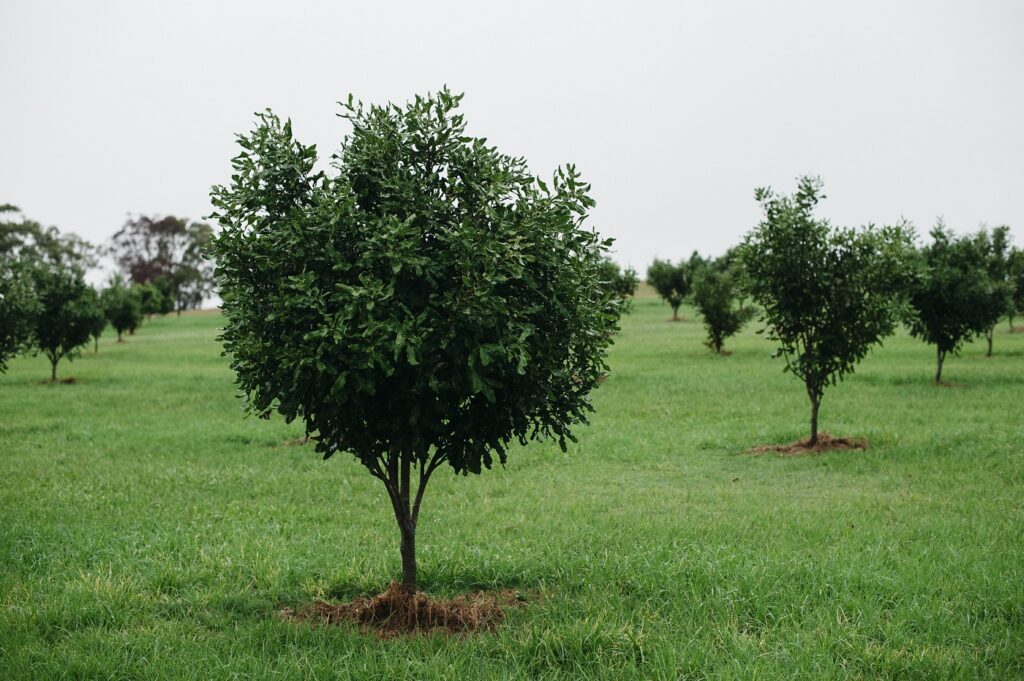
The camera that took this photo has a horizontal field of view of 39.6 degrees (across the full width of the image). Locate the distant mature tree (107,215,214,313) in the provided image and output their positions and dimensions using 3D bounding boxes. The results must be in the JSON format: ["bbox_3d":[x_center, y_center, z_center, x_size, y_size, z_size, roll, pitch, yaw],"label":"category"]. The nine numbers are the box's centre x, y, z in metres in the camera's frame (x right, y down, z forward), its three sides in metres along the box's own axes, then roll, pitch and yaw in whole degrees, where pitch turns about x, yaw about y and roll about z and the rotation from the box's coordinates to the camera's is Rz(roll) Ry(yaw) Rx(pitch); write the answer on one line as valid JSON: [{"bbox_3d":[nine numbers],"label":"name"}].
[{"bbox_3d":[-27.626,-5.990,112.000,8.670,7.882,7.803,0,2,0],"label":"distant mature tree"}]

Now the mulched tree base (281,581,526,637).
[{"bbox_3d":[-0.565,1.396,7.400,1.260,0.190,1.100,0,1,0],"label":"mulched tree base"}]

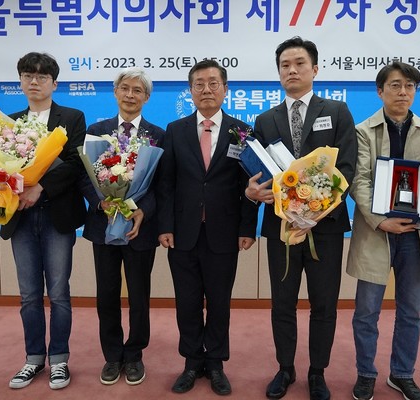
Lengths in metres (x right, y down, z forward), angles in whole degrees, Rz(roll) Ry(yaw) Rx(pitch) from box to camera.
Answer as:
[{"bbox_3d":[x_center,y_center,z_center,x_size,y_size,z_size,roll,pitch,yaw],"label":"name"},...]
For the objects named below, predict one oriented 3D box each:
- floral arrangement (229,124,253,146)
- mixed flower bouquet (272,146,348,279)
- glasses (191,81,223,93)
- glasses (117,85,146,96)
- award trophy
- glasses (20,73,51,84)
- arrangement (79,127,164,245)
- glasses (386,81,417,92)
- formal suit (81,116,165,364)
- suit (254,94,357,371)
[{"bbox_3d":[0.151,-0.320,2.240,0.110,0.110,0.060,0,4,-3],"label":"floral arrangement"},{"bbox_3d":[0.454,0.048,2.067,0.321,0.588,0.220,8,4,11],"label":"mixed flower bouquet"},{"bbox_3d":[-0.018,-0.570,2.314,0.142,0.046,0.140,0,4,0],"label":"glasses"},{"bbox_3d":[-0.410,-0.575,2.413,0.142,0.046,0.140,6,4,-1],"label":"glasses"},{"bbox_3d":[0.906,-0.042,2.102,0.101,0.196,0.090,7,7,17],"label":"award trophy"},{"bbox_3d":[-0.895,-0.624,2.363,0.142,0.046,0.140,3,4,-5],"label":"glasses"},{"bbox_3d":[-0.438,-0.066,2.255,0.421,0.581,0.240,1,4,-7],"label":"arrangement"},{"bbox_3d":[0.926,-0.549,2.230,0.142,0.046,0.140,0,4,6],"label":"glasses"},{"bbox_3d":[-0.455,0.204,2.462,0.446,1.357,0.360,0,4,-6],"label":"formal suit"},{"bbox_3d":[0.485,0.146,2.284,0.502,1.402,0.380,1,4,16],"label":"suit"}]

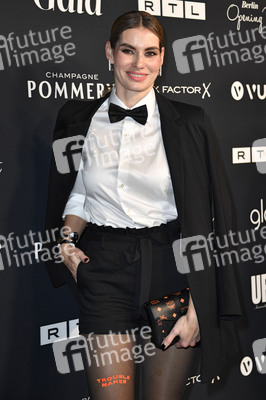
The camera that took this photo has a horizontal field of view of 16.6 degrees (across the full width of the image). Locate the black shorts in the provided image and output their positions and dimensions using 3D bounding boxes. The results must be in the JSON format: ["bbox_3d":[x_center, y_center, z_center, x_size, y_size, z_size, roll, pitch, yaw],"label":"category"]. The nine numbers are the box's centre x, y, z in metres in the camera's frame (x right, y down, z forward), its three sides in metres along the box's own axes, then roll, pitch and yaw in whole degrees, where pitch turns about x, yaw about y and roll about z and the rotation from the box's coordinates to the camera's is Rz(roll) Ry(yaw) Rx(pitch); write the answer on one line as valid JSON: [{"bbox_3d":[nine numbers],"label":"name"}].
[{"bbox_3d":[0.000,0.233,2.700,0.345,0.335,0.235,0,6,5],"label":"black shorts"}]

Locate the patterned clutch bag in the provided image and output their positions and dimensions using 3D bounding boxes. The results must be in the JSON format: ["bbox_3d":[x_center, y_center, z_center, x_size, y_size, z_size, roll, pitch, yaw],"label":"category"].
[{"bbox_3d":[0.114,0.332,2.560,0.145,0.135,0.045,-17,2,-16],"label":"patterned clutch bag"}]

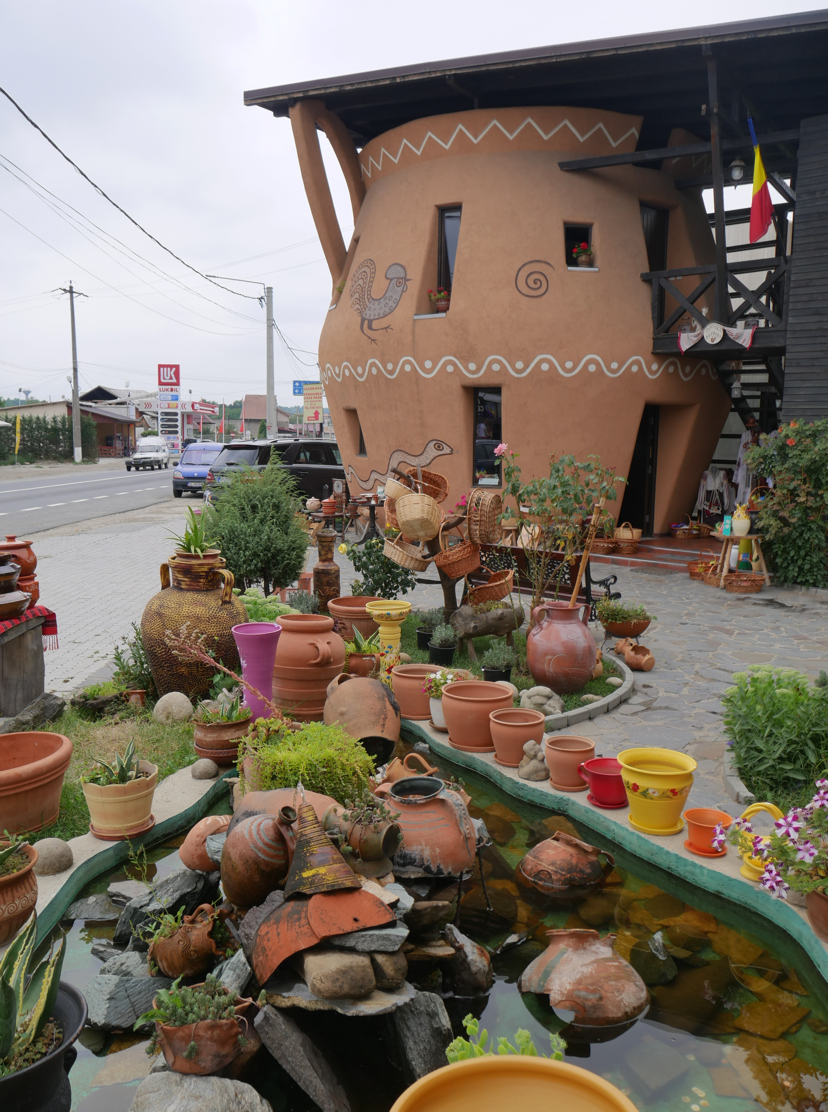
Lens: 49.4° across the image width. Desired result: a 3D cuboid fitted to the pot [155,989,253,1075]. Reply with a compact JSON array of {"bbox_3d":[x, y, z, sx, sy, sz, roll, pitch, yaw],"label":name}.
[{"bbox_3d":[-0.554,1.247,2.362,0.250,0.165,0.200,-2,7,0],"label":"pot"}]

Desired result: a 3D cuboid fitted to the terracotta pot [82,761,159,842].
[{"bbox_3d":[-1.231,1.030,3.788,0.303,0.233,0.303,0,7,0],"label":"terracotta pot"}]

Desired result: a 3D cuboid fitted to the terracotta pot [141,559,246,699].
[{"bbox_3d":[-1.393,0.455,5.704,0.640,0.836,0.640,0,7,0],"label":"terracotta pot"}]

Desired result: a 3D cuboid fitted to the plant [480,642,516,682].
[{"bbox_3d":[0.584,0.742,6.265,0.250,0.270,0.240,1,7,0],"label":"plant"}]

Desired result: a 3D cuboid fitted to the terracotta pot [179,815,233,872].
[{"bbox_3d":[-0.795,1.135,3.580,0.275,0.215,0.215,-23,-13,-38],"label":"terracotta pot"}]

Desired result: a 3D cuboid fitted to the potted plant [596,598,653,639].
[{"bbox_3d":[1.703,0.504,7.306,0.440,0.295,0.400,1,7,0],"label":"potted plant"}]

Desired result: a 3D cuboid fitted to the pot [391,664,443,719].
[{"bbox_3d":[0.034,0.825,5.494,0.335,0.280,0.335,1,7,0],"label":"pot"}]

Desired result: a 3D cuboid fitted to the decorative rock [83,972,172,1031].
[{"bbox_3d":[-0.842,1.311,2.660,0.270,0.140,0.220,3,7,20],"label":"decorative rock"}]

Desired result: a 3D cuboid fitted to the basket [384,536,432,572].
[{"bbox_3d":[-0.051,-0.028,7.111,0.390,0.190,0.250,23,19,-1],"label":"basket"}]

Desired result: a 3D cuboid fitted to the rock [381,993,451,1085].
[{"bbox_3d":[0.005,1.423,2.640,0.200,0.300,0.140,-3,8,-19],"label":"rock"}]

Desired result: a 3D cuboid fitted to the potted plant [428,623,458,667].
[{"bbox_3d":[0.215,0.648,6.605,0.215,0.299,0.215,1,7,2],"label":"potted plant"}]

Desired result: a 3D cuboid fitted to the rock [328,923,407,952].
[{"bbox_3d":[-0.132,1.083,2.570,0.235,0.065,0.160,1,7,5],"label":"rock"}]

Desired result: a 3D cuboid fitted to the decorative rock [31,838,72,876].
[{"bbox_3d":[-1.395,1.161,3.470,0.155,0.120,0.145,-2,7,-23],"label":"decorative rock"}]

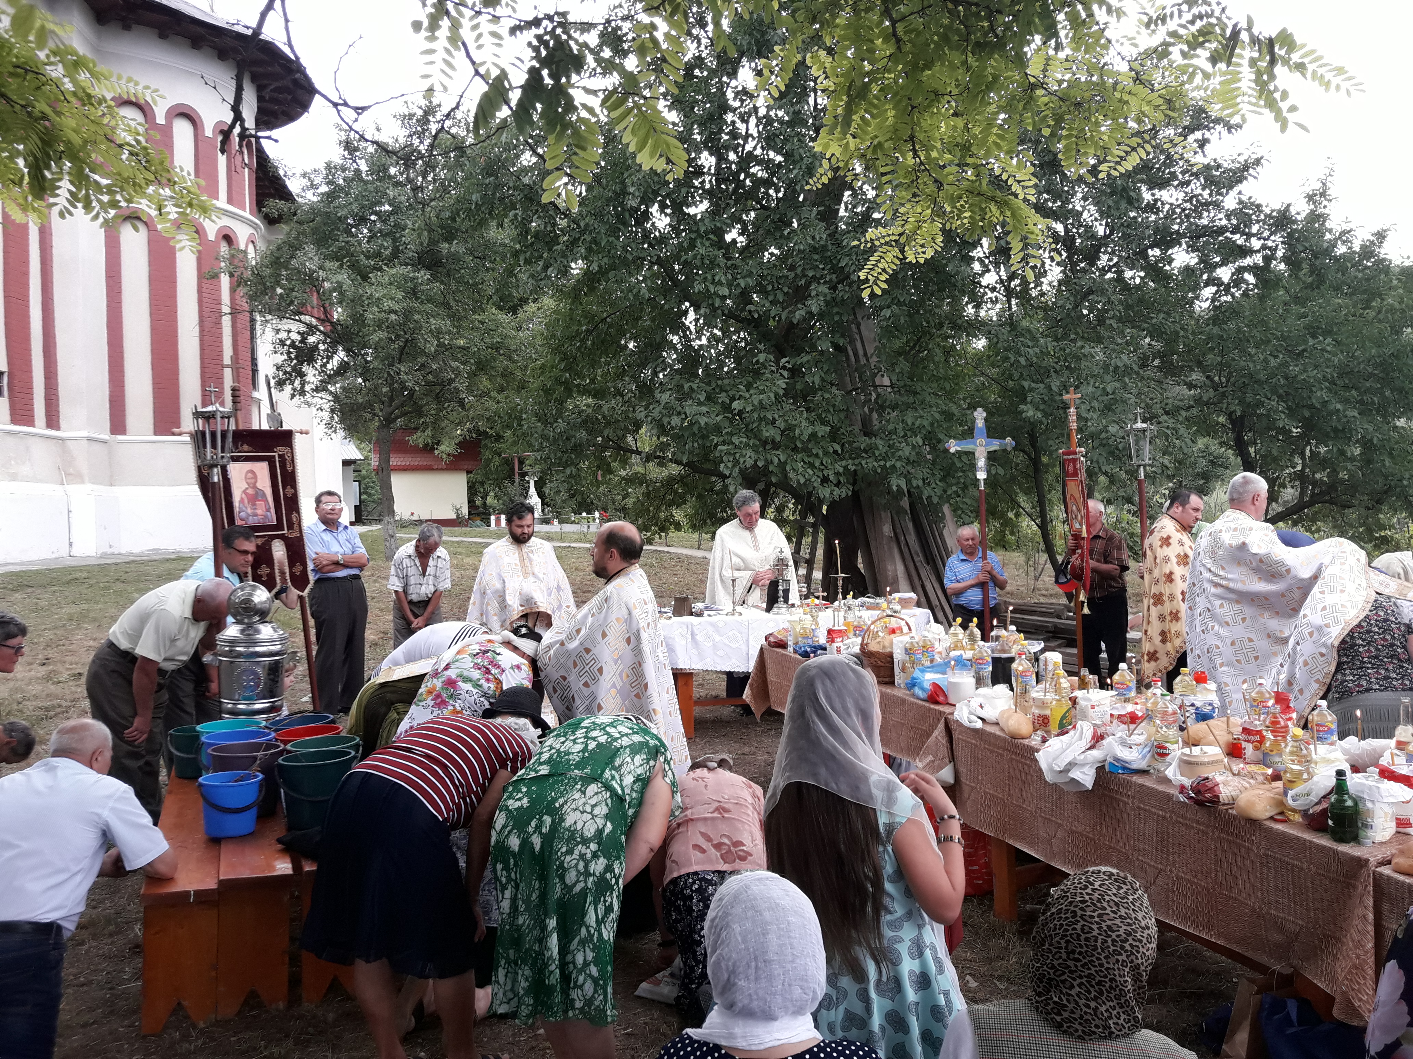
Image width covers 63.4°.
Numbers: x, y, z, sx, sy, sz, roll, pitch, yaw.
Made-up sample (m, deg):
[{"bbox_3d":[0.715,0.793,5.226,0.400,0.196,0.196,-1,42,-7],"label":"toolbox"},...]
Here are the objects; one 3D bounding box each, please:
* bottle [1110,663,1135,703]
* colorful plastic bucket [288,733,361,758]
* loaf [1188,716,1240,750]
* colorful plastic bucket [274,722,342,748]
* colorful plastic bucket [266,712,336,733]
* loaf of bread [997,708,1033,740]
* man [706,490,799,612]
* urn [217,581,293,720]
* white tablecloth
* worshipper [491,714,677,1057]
[{"bbox_3d":[1.606,0.654,4.380,0.081,0.275,0.081,0,2,18],"label":"bottle"},{"bbox_3d":[-1.515,0.940,4.520,0.295,0.240,0.295,-1,1,-24],"label":"colorful plastic bucket"},{"bbox_3d":[1.623,0.640,3.650,0.160,0.090,0.230,0,1,41],"label":"loaf"},{"bbox_3d":[-1.712,1.005,4.930,0.275,0.255,0.275,-1,2,0],"label":"colorful plastic bucket"},{"bbox_3d":[-1.805,0.980,5.080,0.275,0.255,0.275,-1,2,0],"label":"colorful plastic bucket"},{"bbox_3d":[1.218,0.774,4.530,0.105,0.080,0.240,0,2,-3],"label":"loaf of bread"},{"bbox_3d":[0.341,0.566,8.980,0.740,1.730,0.480,0,2,-9],"label":"man"},{"bbox_3d":[-2.138,0.549,5.400,0.360,0.630,0.350,-1,1,-21],"label":"urn"},{"bbox_3d":[0.590,0.790,8.570,2.000,0.390,0.900,-1,2,-10],"label":"white tablecloth"},{"bbox_3d":[-0.300,1.068,3.300,0.470,1.070,0.770,0,2,18],"label":"worshipper"}]

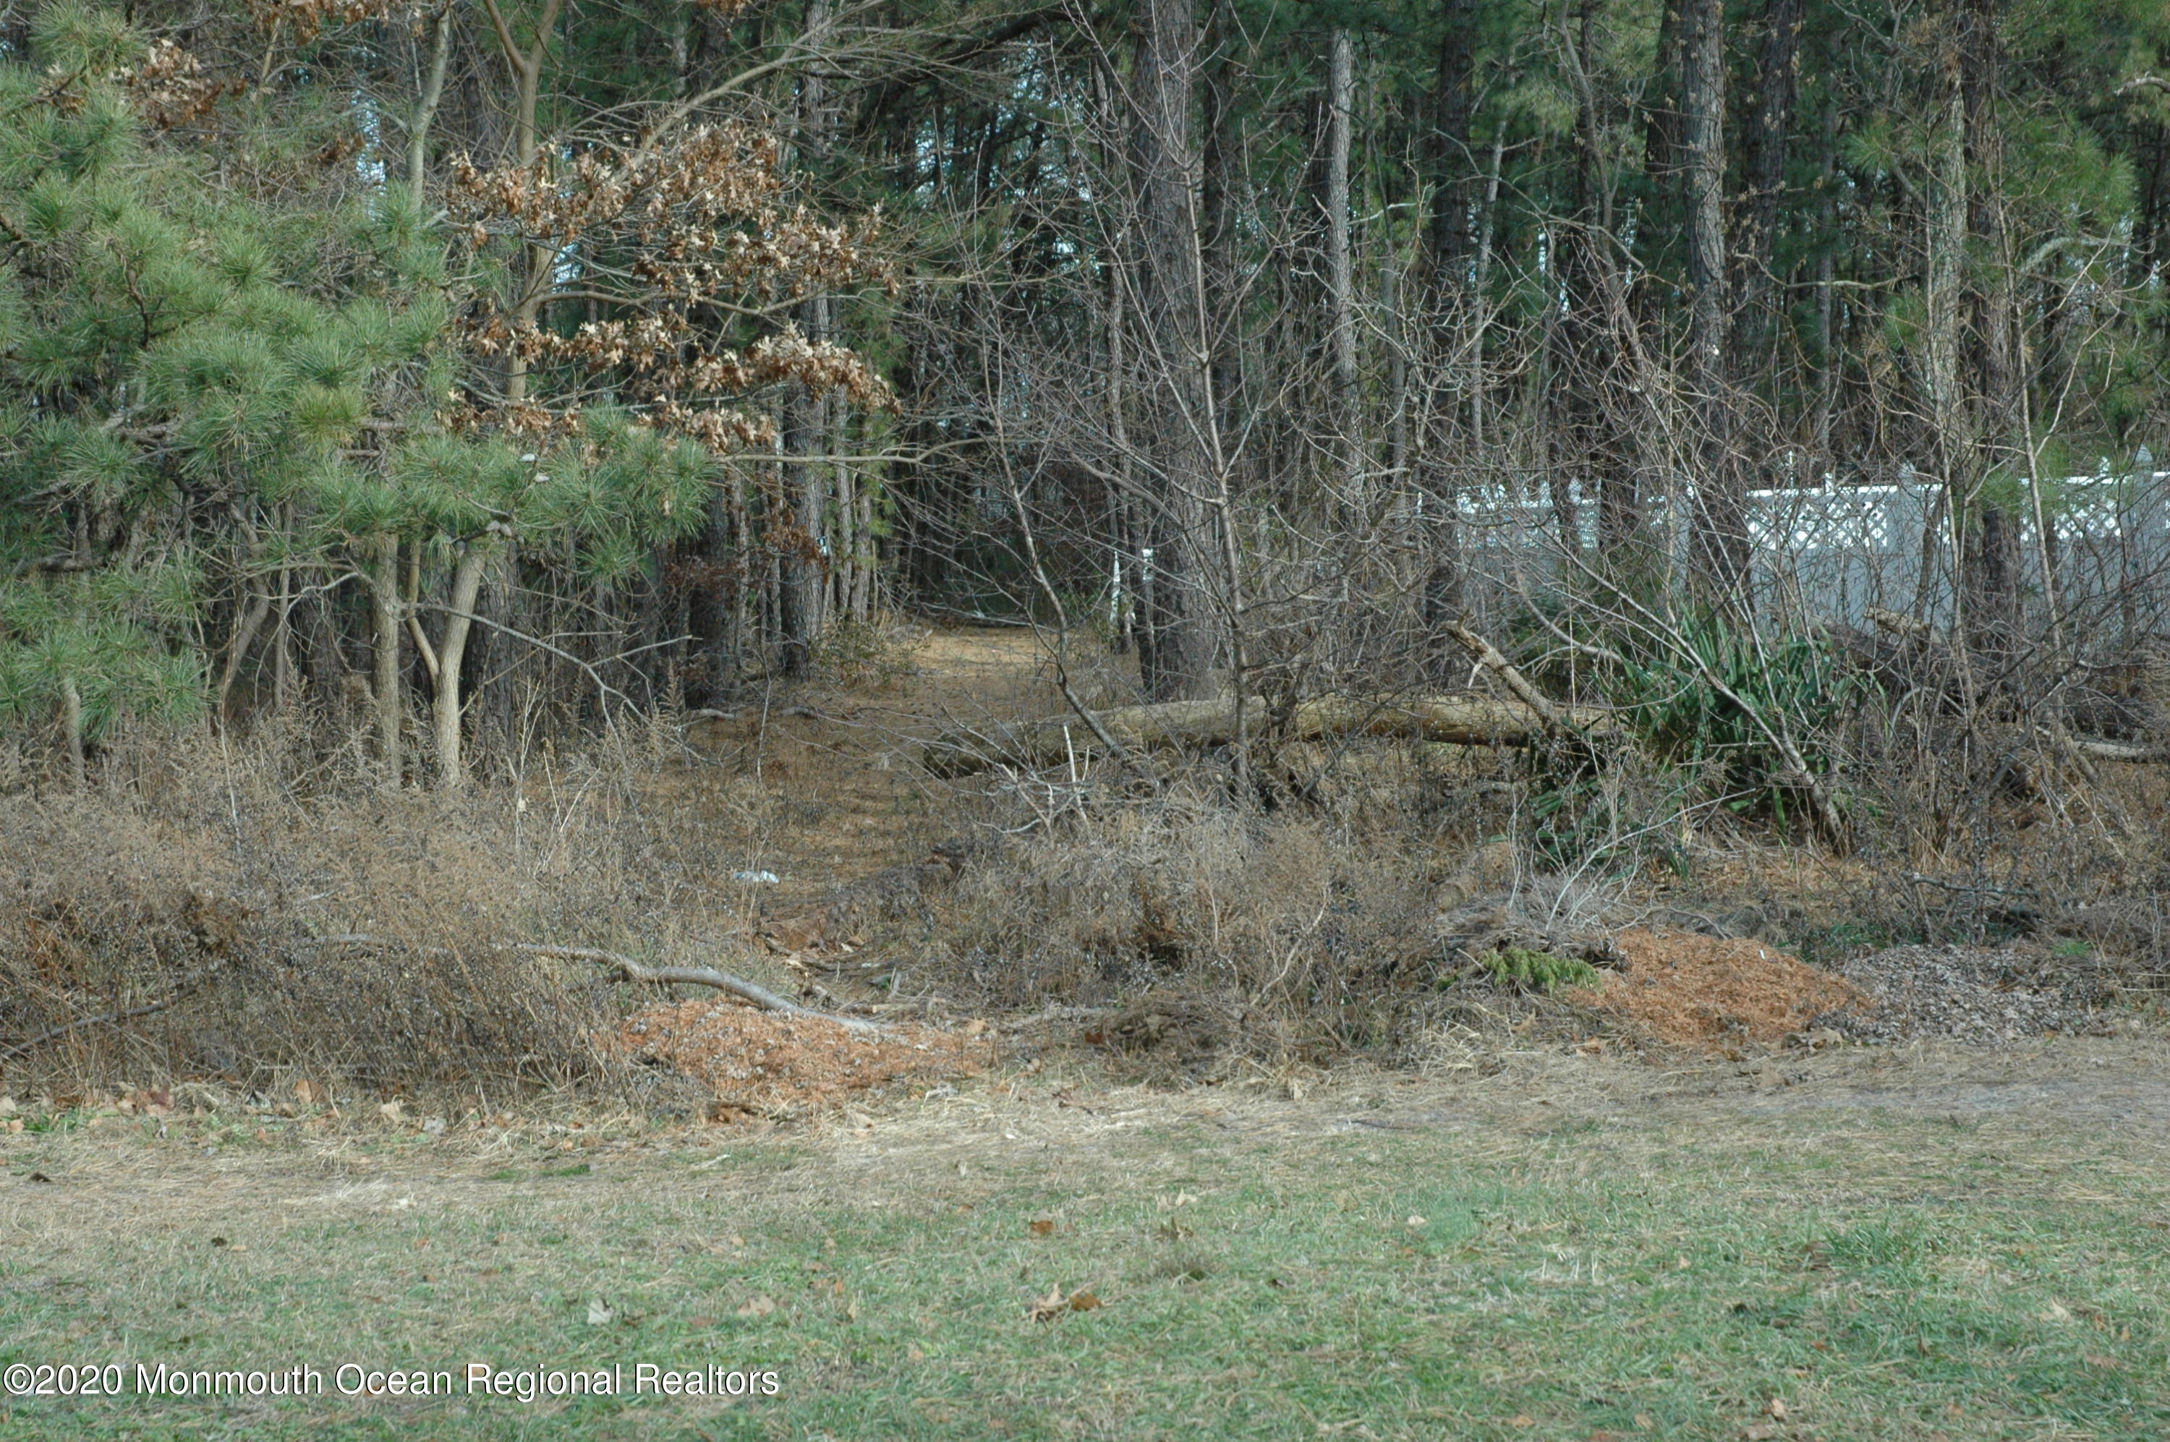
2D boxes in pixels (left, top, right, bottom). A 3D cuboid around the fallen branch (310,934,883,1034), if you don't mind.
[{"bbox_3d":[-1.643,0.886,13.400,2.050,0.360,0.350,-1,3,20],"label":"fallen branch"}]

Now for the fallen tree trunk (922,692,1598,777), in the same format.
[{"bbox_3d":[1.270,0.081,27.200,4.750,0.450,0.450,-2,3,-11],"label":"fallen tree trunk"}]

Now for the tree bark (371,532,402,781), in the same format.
[{"bbox_3d":[-3.514,-0.299,20.000,0.140,1.300,0.130,-2,3,0],"label":"tree bark"}]

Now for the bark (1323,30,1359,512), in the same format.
[{"bbox_3d":[2.326,-4.100,36.000,0.260,4.400,0.250,-2,3,0],"label":"bark"}]

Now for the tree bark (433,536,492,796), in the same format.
[{"bbox_3d":[-3.135,-0.281,20.000,0.290,1.270,0.170,-2,3,0],"label":"tree bark"}]

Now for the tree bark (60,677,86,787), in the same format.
[{"bbox_3d":[-4.838,0.053,19.000,0.120,0.560,0.110,-2,3,0],"label":"tree bark"}]

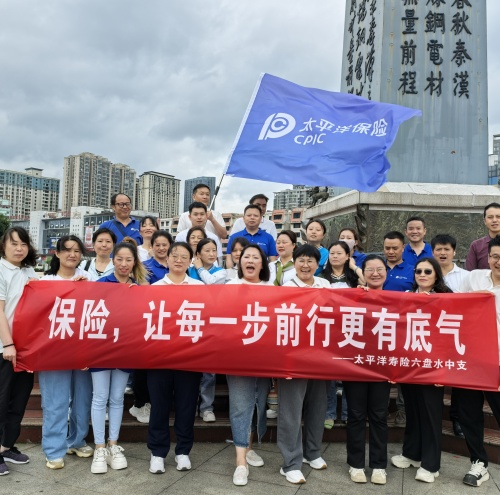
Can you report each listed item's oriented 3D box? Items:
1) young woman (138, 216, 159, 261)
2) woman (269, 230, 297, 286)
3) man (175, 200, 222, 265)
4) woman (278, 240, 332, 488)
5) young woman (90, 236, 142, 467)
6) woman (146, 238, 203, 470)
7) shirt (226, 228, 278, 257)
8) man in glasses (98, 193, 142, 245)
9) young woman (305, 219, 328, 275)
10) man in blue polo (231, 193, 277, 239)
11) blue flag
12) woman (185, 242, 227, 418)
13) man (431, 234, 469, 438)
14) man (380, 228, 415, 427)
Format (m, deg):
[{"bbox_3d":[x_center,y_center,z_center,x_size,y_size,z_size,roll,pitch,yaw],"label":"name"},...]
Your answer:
[{"bbox_3d":[-0.952,0.506,4.780,0.460,1.590,0.330,2,-2,-7],"label":"young woman"},{"bbox_3d":[0.272,0.670,4.631,0.470,1.640,0.340,2,-2,17],"label":"woman"},{"bbox_3d":[-0.533,0.388,5.180,0.490,1.690,0.310,2,-2,0],"label":"man"},{"bbox_3d":[0.374,0.788,3.581,0.460,1.620,0.420,2,-2,-6],"label":"woman"},{"bbox_3d":[-0.915,0.745,3.577,0.450,1.590,0.420,2,-2,-6],"label":"young woman"},{"bbox_3d":[-0.516,0.757,3.640,0.480,1.610,0.380,2,-2,-5],"label":"woman"},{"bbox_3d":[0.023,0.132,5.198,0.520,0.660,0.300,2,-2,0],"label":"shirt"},{"bbox_3d":[-1.266,0.310,5.025,0.500,1.700,0.320,2,-2,-17],"label":"man in glasses"},{"bbox_3d":[0.639,0.497,5.152,0.450,1.570,0.320,2,-2,6],"label":"young woman"},{"bbox_3d":[0.064,0.283,5.376,0.500,1.680,0.320,2,-2,-3],"label":"man in blue polo"},{"bbox_3d":[0.701,-1.069,5.050,1.650,1.150,0.400,15,1,6],"label":"blue flag"},{"bbox_3d":[-0.374,0.700,4.462,0.450,1.560,0.360,3,-2,-19],"label":"woman"},{"bbox_3d":[1.644,0.717,4.220,0.500,1.650,0.360,2,-2,16],"label":"man"},{"bbox_3d":[1.292,0.696,4.580,0.480,1.680,0.330,2,-2,3],"label":"man"}]

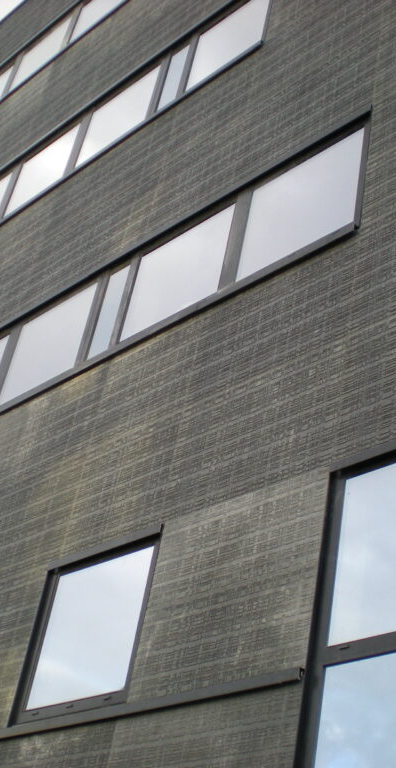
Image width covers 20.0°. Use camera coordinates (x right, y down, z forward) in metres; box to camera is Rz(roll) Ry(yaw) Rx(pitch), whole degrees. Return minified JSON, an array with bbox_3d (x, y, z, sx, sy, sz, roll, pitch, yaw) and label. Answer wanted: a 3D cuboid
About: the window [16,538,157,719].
[{"bbox_3d":[-0.830,1.826,8.376,0.110,1.196,1.224,36,-41,-31],"label":"window"}]

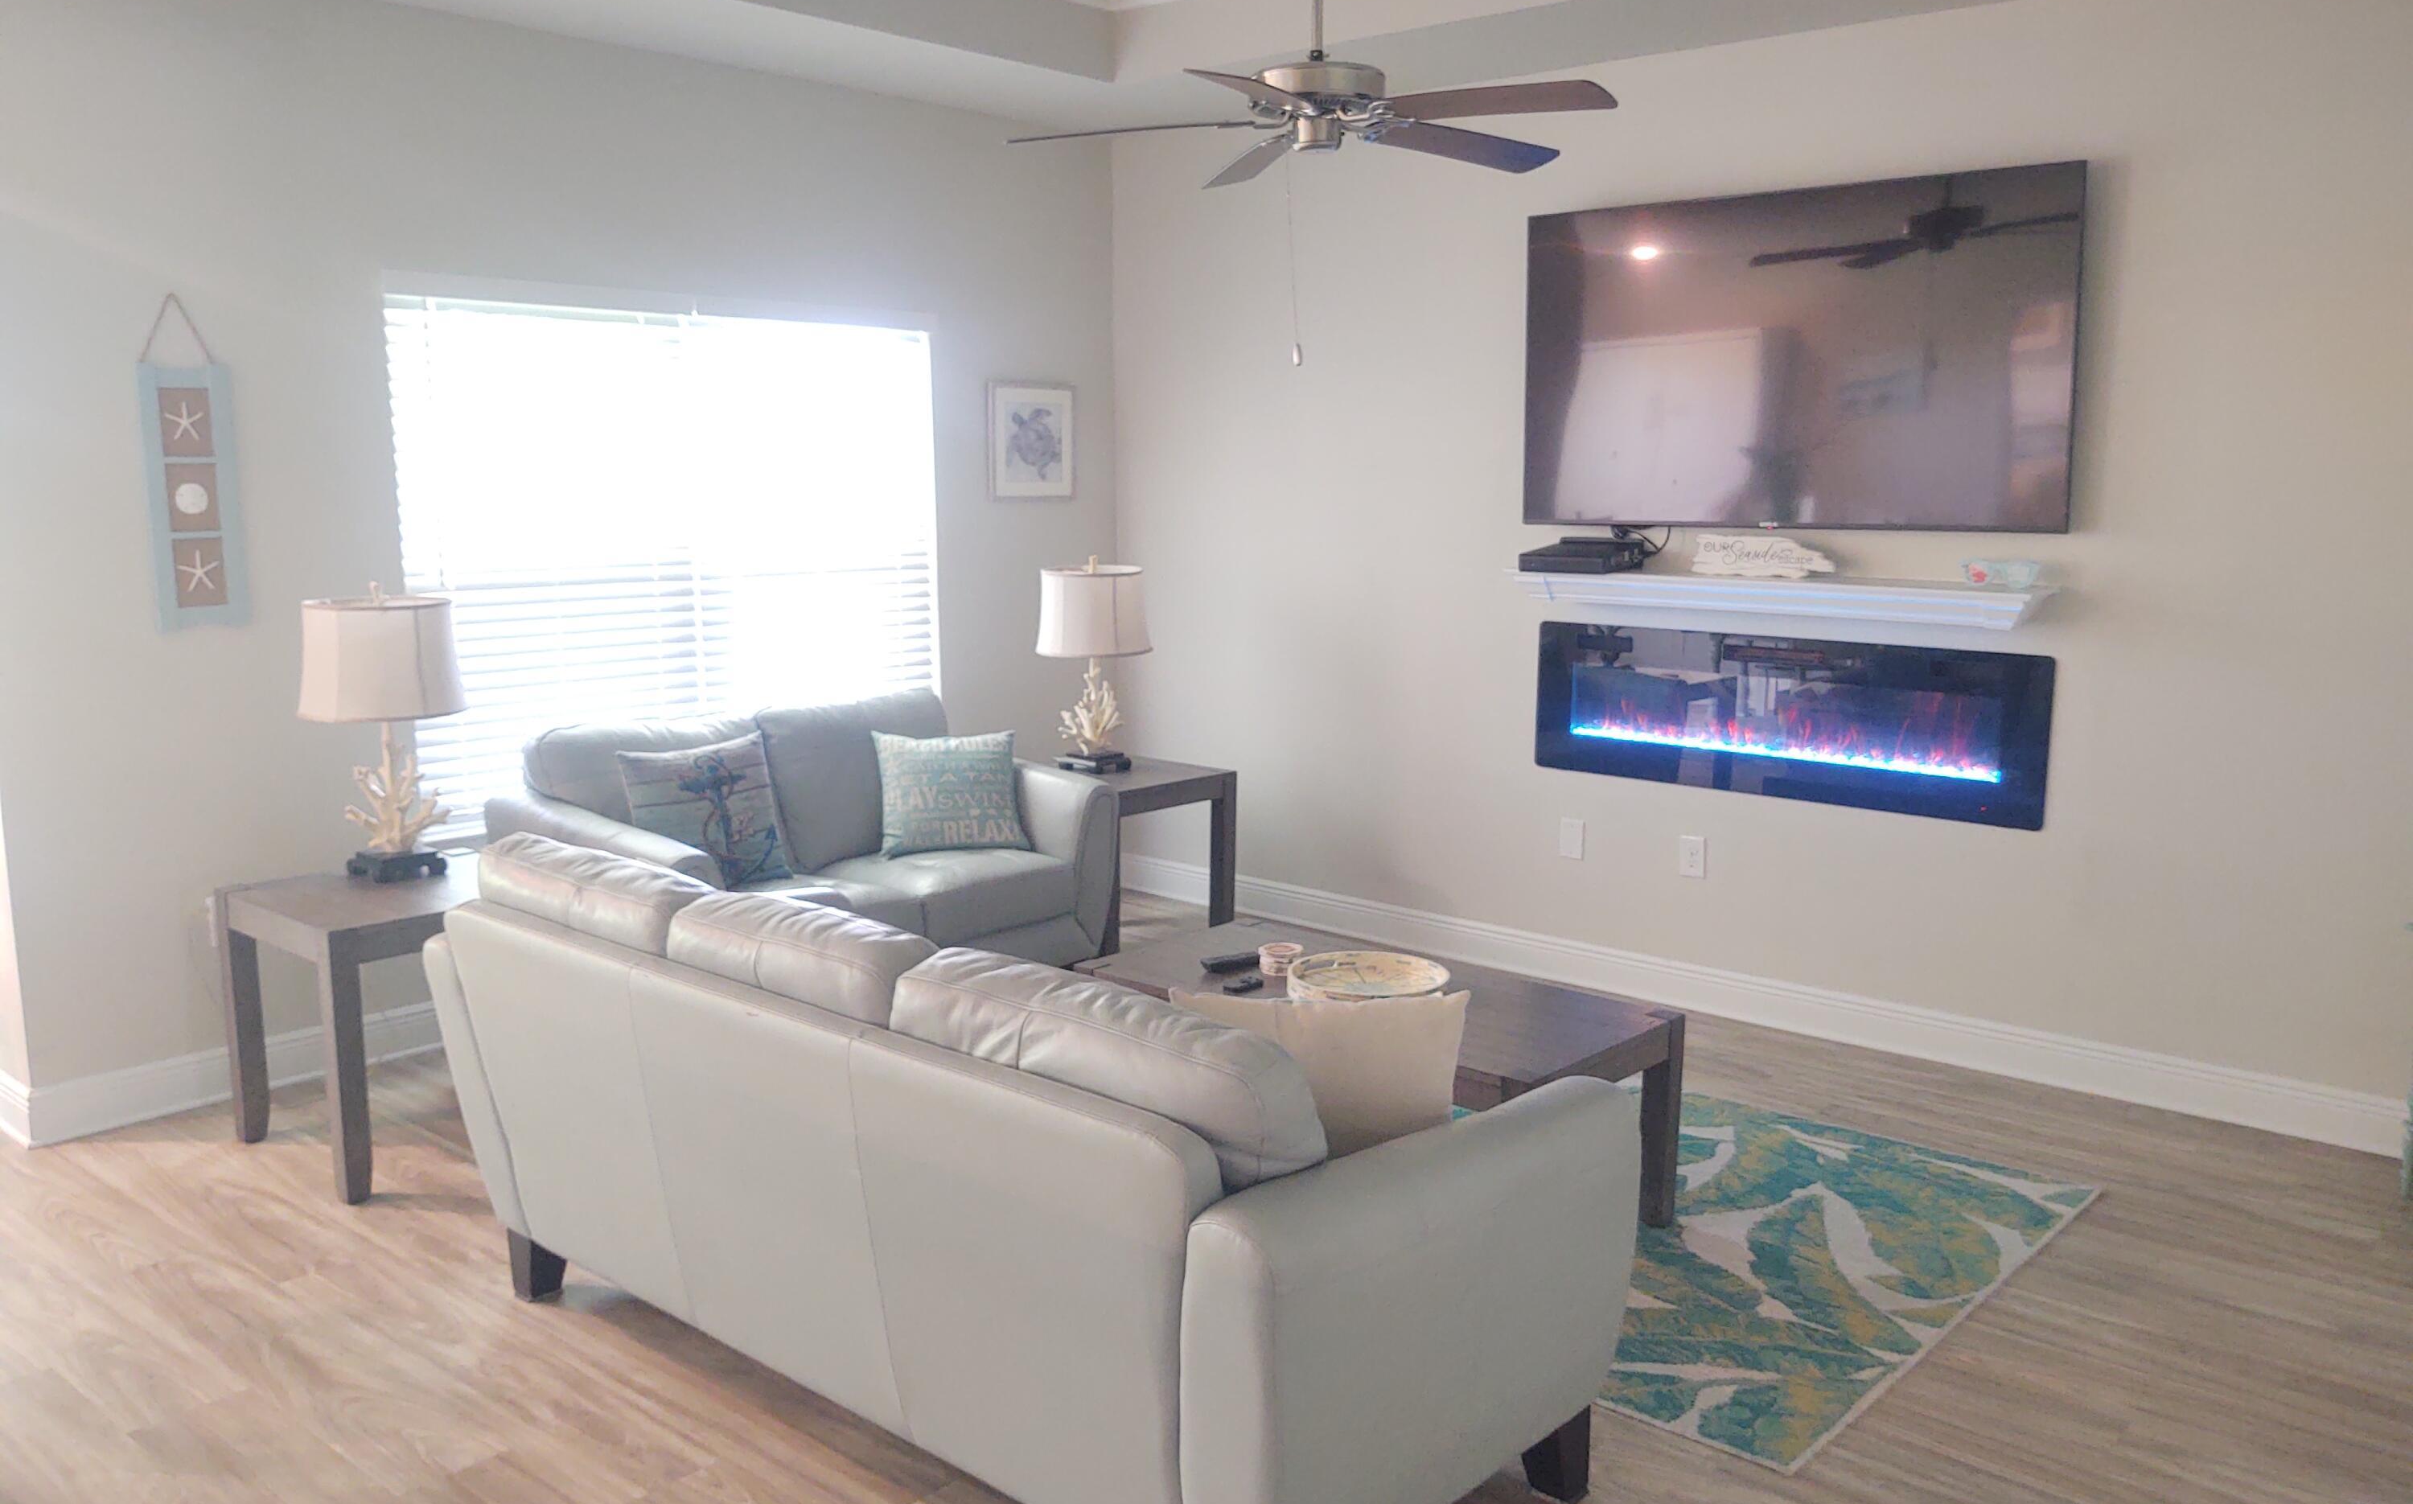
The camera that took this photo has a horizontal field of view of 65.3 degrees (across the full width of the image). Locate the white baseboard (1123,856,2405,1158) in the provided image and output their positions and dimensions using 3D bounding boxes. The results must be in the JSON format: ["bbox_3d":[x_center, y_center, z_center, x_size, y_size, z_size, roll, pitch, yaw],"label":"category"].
[{"bbox_3d":[1.240,0.673,5.790,4.220,0.140,0.016,8,12,41],"label":"white baseboard"}]

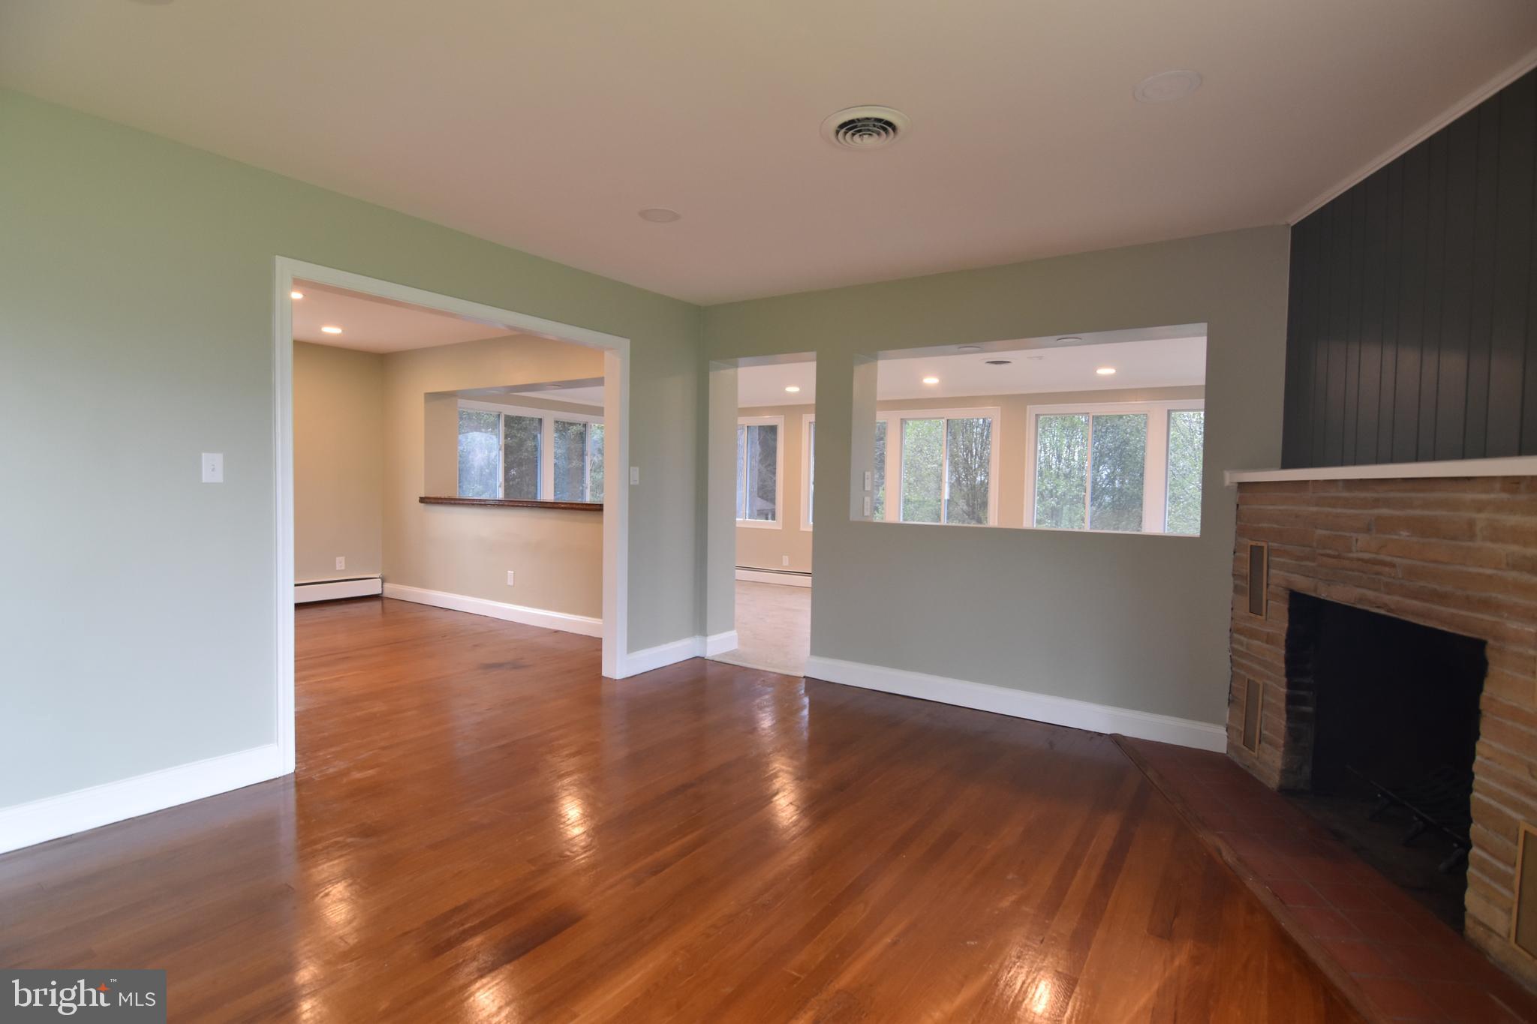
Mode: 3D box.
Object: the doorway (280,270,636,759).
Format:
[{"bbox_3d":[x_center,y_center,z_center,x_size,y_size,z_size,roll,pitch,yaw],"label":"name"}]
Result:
[{"bbox_3d":[-1.474,0.008,3.528,0.140,2.090,1.860,3,3,36],"label":"doorway"}]

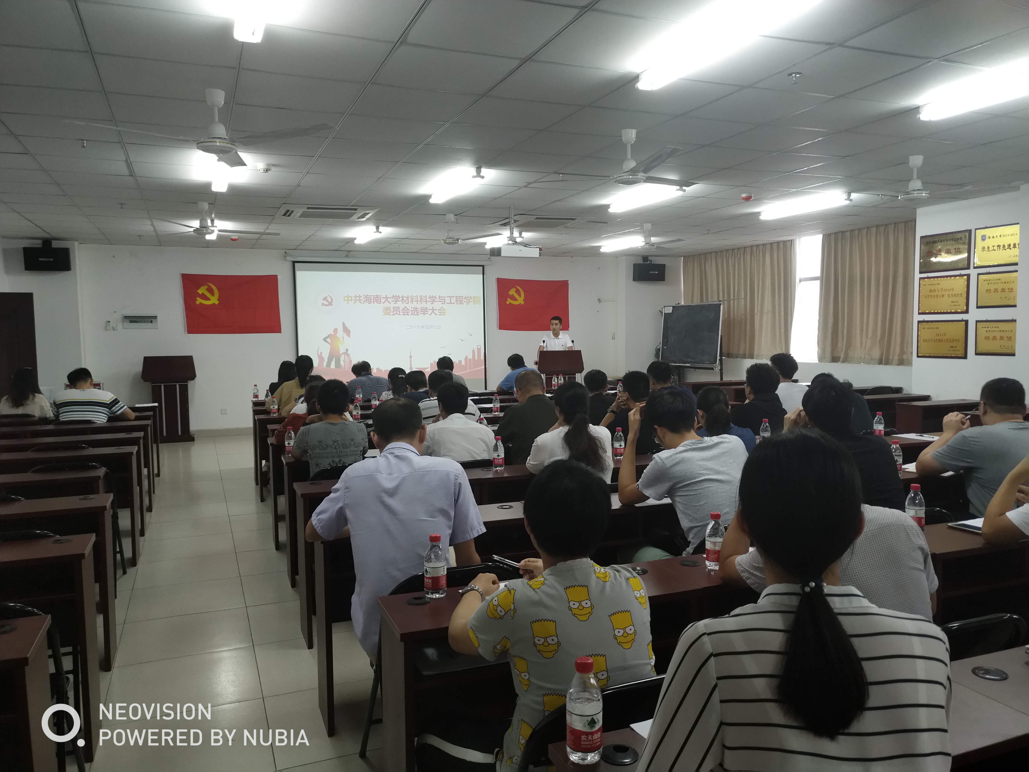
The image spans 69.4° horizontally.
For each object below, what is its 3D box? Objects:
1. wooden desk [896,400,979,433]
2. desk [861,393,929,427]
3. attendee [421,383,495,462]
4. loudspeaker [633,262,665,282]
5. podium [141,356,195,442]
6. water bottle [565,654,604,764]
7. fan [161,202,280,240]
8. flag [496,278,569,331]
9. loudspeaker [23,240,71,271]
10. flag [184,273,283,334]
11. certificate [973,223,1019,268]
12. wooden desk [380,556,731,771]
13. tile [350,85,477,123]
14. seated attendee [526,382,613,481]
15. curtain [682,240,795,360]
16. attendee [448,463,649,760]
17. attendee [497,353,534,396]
[{"bbox_3d":[4.456,0.549,7.738,1.040,0.765,0.310,-2,5,-20],"label":"wooden desk"},{"bbox_3d":[3.684,0.491,7.444,0.940,0.760,0.360,-3,5,-23],"label":"desk"},{"bbox_3d":[-0.383,0.570,4.787,0.500,1.240,0.750,-3,5,-23],"label":"attendee"},{"bbox_3d":[2.515,-2.114,13.838,0.540,0.330,0.320,-2,5,-7],"label":"loudspeaker"},{"bbox_3d":[-5.079,0.198,10.915,0.730,1.277,0.480,-2,4,-23],"label":"podium"},{"bbox_3d":[0.128,0.588,1.348,0.065,0.190,0.065,0,4,0],"label":"water bottle"},{"bbox_3d":[-2.940,-1.616,7.200,1.280,0.330,1.280,-3,5,-23],"label":"fan"},{"bbox_3d":[0.367,-1.492,13.707,1.450,0.940,0.030,-3,5,-23],"label":"flag"},{"bbox_3d":[-6.083,-1.659,9.666,0.520,0.330,0.330,-3,5,-29],"label":"loudspeaker"},{"bbox_3d":[-4.335,-1.254,11.439,1.400,0.930,0.030,-3,5,-23],"label":"flag"},{"bbox_3d":[4.990,-1.429,7.585,0.030,0.430,0.610,-3,5,-23],"label":"certificate"},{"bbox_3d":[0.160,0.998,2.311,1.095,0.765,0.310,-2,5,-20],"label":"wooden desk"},{"bbox_3d":[-0.559,-1.575,4.126,0.610,0.030,0.580,-2,5,-23],"label":"tile"},{"bbox_3d":[0.265,0.603,4.064,0.480,1.270,0.750,-3,5,-23],"label":"seated attendee"},{"bbox_3d":[3.878,-1.463,13.234,0.130,1.940,2.916,-3,5,-23],"label":"curtain"},{"bbox_3d":[0.071,0.790,1.996,0.510,1.230,0.700,-2,5,-25],"label":"attendee"},{"bbox_3d":[0.013,0.223,9.314,0.560,1.245,0.750,-3,5,-28],"label":"attendee"}]

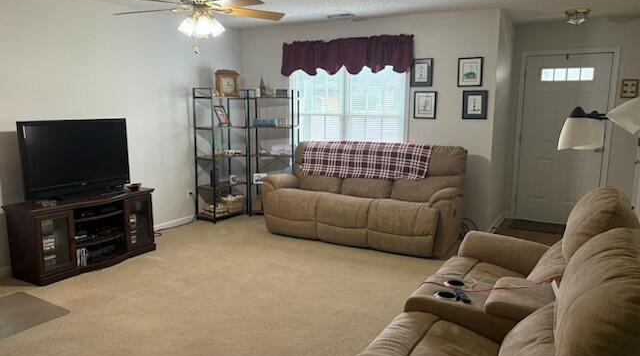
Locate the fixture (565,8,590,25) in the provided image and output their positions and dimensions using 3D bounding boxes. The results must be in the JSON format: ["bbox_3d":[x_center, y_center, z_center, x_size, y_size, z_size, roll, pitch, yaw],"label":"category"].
[{"bbox_3d":[2.775,-1.721,5.180,0.270,0.145,0.270,5,10,29],"label":"fixture"}]

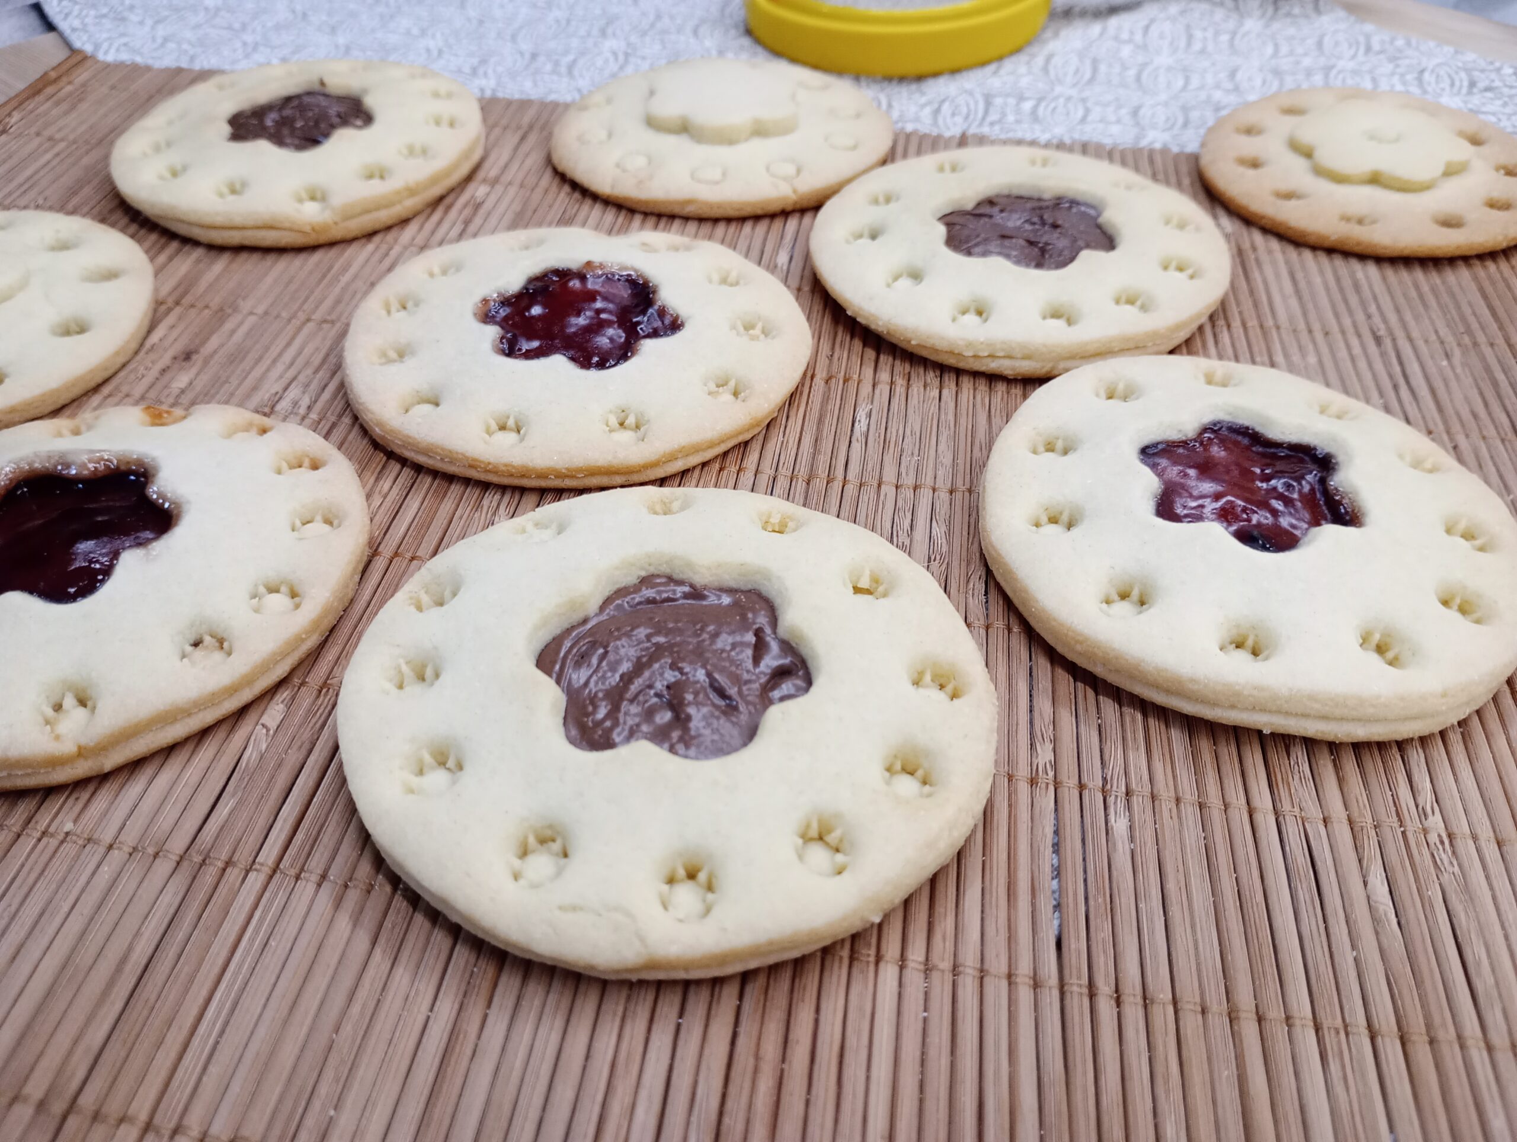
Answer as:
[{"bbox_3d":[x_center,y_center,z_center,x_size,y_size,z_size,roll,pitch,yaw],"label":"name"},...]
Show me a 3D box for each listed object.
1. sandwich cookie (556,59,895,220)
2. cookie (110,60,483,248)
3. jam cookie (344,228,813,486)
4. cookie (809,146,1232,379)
[{"bbox_3d":[-0.008,-0.106,0.291,0.082,0.009,0.082,0,42,0],"label":"sandwich cookie"},{"bbox_3d":[-0.103,-0.098,0.280,0.082,0.009,0.082,0,42,0],"label":"cookie"},{"bbox_3d":[-0.032,-0.043,0.223,0.083,0.008,0.083,0,42,0],"label":"jam cookie"},{"bbox_3d":[0.052,-0.065,0.247,0.082,0.009,0.082,0,42,0],"label":"cookie"}]

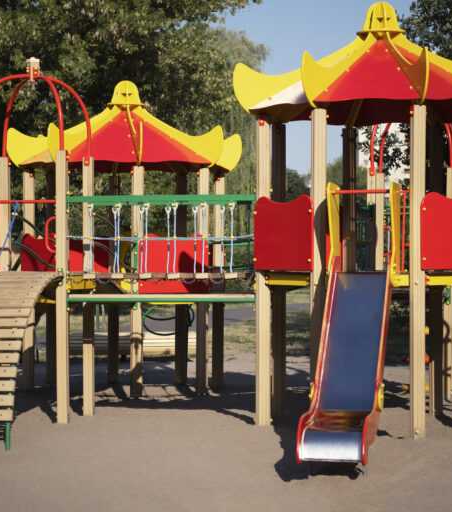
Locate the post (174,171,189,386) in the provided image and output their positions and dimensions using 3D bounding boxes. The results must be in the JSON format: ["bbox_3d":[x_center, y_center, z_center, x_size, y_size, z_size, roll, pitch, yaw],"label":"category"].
[{"bbox_3d":[-0.551,0.306,19.727,0.108,2.569,0.108,0,0,34],"label":"post"}]

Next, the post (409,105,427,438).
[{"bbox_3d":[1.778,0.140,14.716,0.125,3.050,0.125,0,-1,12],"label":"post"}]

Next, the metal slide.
[{"bbox_3d":[0.980,0.825,12.872,0.520,1.422,2.185,0,0,10],"label":"metal slide"}]

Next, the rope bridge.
[{"bbox_3d":[-0.535,-0.188,16.263,1.900,0.840,0.920,0,-1,9],"label":"rope bridge"}]

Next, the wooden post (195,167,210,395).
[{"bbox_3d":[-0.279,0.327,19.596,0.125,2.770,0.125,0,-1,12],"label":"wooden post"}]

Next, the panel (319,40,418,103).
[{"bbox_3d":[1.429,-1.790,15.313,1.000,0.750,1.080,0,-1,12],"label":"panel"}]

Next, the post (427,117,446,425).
[{"bbox_3d":[2.086,0.143,15.804,0.108,2.868,0.108,0,0,34],"label":"post"}]

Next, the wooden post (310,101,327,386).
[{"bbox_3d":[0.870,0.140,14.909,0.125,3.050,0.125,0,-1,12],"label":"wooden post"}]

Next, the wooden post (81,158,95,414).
[{"bbox_3d":[-1.441,0.320,16.828,0.110,2.722,0.110,0,-1,11],"label":"wooden post"}]

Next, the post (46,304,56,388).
[{"bbox_3d":[-2.124,0.305,19.432,0.108,2.569,0.108,0,0,34],"label":"post"}]

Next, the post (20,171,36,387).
[{"bbox_3d":[-2.302,0.302,18.584,0.108,2.569,0.108,0,0,-11],"label":"post"}]

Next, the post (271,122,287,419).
[{"bbox_3d":[0.513,0.142,15.508,0.108,2.868,0.108,0,0,34],"label":"post"}]

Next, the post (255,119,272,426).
[{"bbox_3d":[0.335,0.139,14.660,0.108,2.868,0.108,0,0,-11],"label":"post"}]

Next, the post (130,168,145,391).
[{"bbox_3d":[-0.981,0.299,17.680,0.108,2.569,0.108,0,0,-11],"label":"post"}]

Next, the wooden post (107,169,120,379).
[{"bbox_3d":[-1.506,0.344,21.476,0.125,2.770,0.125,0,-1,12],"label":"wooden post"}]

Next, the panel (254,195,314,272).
[{"bbox_3d":[0.548,-0.212,15.259,0.040,0.740,1.000,0,-1,-33],"label":"panel"}]

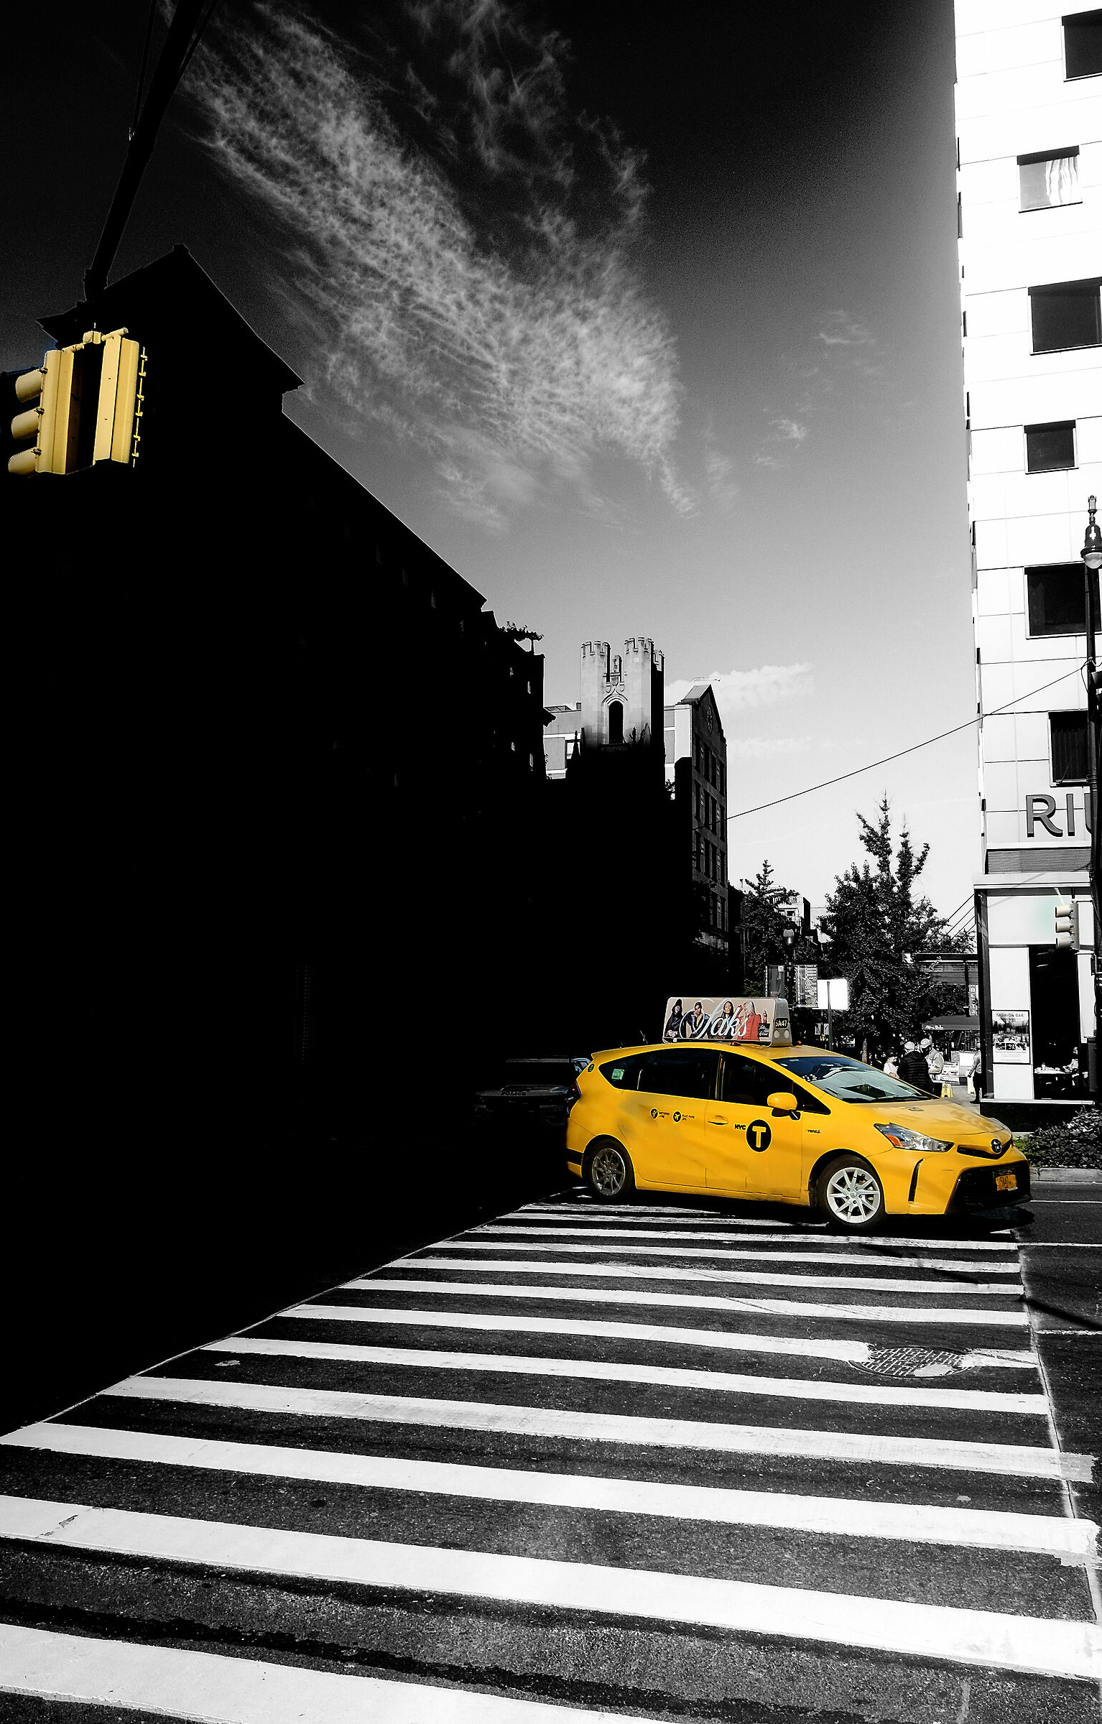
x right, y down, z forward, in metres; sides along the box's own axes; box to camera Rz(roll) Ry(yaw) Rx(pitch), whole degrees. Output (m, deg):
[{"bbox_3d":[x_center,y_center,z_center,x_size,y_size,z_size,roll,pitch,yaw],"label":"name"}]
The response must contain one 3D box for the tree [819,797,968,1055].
[{"bbox_3d":[10.200,2.350,38.500,4.200,8.600,4.100,-3,-7,18],"label":"tree"}]

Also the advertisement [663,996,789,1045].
[{"bbox_3d":[1.780,1.625,13.120,1.340,0.455,0.360,-7,-10,43],"label":"advertisement"}]

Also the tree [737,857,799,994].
[{"bbox_3d":[13.100,5.700,78.000,4.000,11.800,4.000,-3,-7,18],"label":"tree"}]

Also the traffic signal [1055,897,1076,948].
[{"bbox_3d":[7.760,0.930,19.500,0.340,0.780,0.270,-2,-7,17],"label":"traffic signal"}]

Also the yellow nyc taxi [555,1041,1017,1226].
[{"bbox_3d":[2.180,2.560,12.630,4.630,1.575,1.800,-7,-10,43],"label":"yellow nyc taxi"}]

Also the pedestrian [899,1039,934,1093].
[{"bbox_3d":[6.980,4.270,24.700,0.580,1.690,0.420,1,-7,-14],"label":"pedestrian"}]

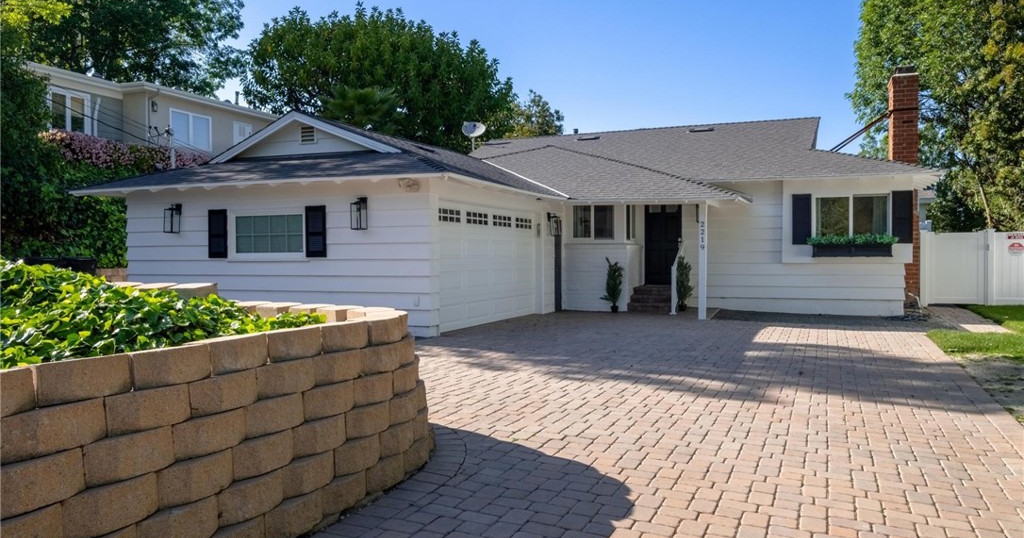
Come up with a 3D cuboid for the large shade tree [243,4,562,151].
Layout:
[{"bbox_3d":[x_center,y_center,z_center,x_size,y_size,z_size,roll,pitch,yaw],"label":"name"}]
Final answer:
[{"bbox_3d":[-5.000,-5.450,29.500,13.000,11.500,12.000,0,1,21],"label":"large shade tree"}]

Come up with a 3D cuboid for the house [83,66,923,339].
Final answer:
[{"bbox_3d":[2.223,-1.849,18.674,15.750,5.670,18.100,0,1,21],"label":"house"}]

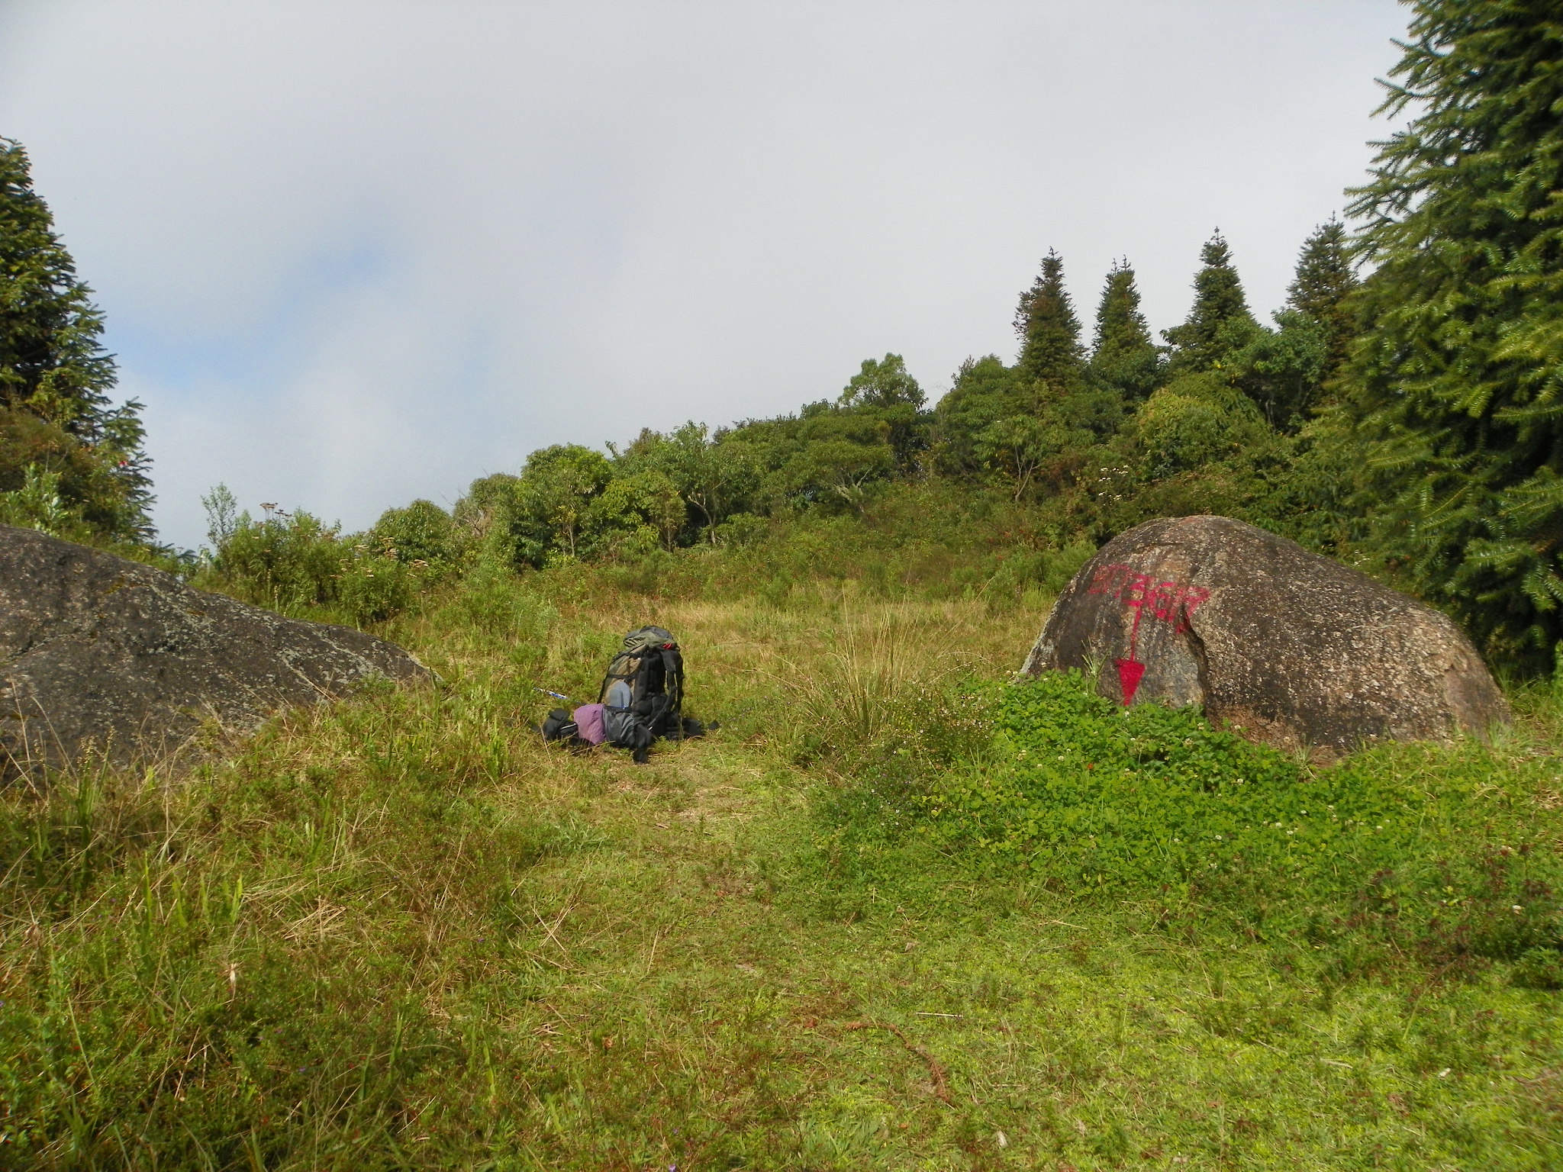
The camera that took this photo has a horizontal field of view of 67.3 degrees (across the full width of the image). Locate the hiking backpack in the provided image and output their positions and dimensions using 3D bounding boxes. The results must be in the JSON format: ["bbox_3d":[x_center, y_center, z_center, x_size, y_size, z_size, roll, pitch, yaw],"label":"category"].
[{"bbox_3d":[-0.868,0.654,7.350,0.370,0.800,0.410,2,2,41],"label":"hiking backpack"}]

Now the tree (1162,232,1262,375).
[{"bbox_3d":[10.295,-5.694,28.000,2.100,5.400,2.100,0,2,0],"label":"tree"}]

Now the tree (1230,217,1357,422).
[{"bbox_3d":[12.315,-5.519,27.000,2.300,5.600,2.300,0,2,0],"label":"tree"}]

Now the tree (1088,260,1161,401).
[{"bbox_3d":[8.315,-5.380,28.500,1.750,5.000,1.750,0,2,0],"label":"tree"}]

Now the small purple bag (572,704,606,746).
[{"bbox_3d":[-1.188,0.854,7.300,0.210,0.250,0.190,1,2,18],"label":"small purple bag"}]

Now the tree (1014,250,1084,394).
[{"bbox_3d":[6.507,-5.558,28.500,1.750,5.200,1.750,0,2,0],"label":"tree"}]

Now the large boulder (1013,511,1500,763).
[{"bbox_3d":[3.180,0.270,8.000,3.000,1.480,2.100,0,2,9],"label":"large boulder"}]

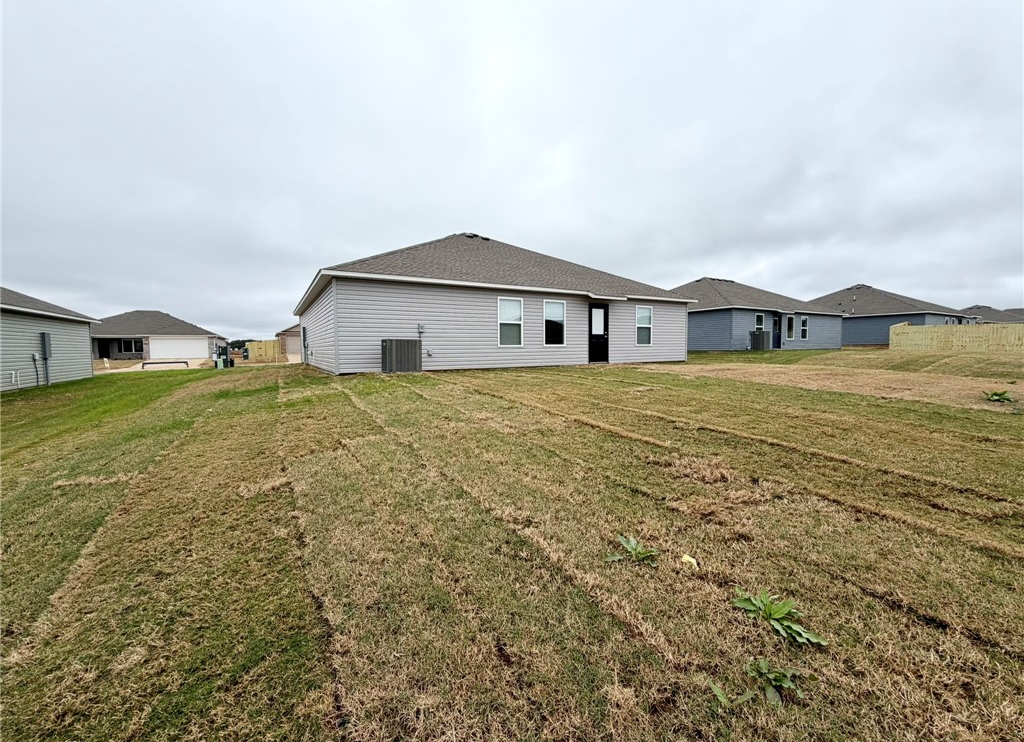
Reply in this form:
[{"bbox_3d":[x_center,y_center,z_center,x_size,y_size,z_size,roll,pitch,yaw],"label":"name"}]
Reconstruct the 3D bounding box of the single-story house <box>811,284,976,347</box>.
[{"bbox_3d":[35.033,-5.537,41.689,14.190,5.990,13.800,-3,4,-30],"label":"single-story house"}]

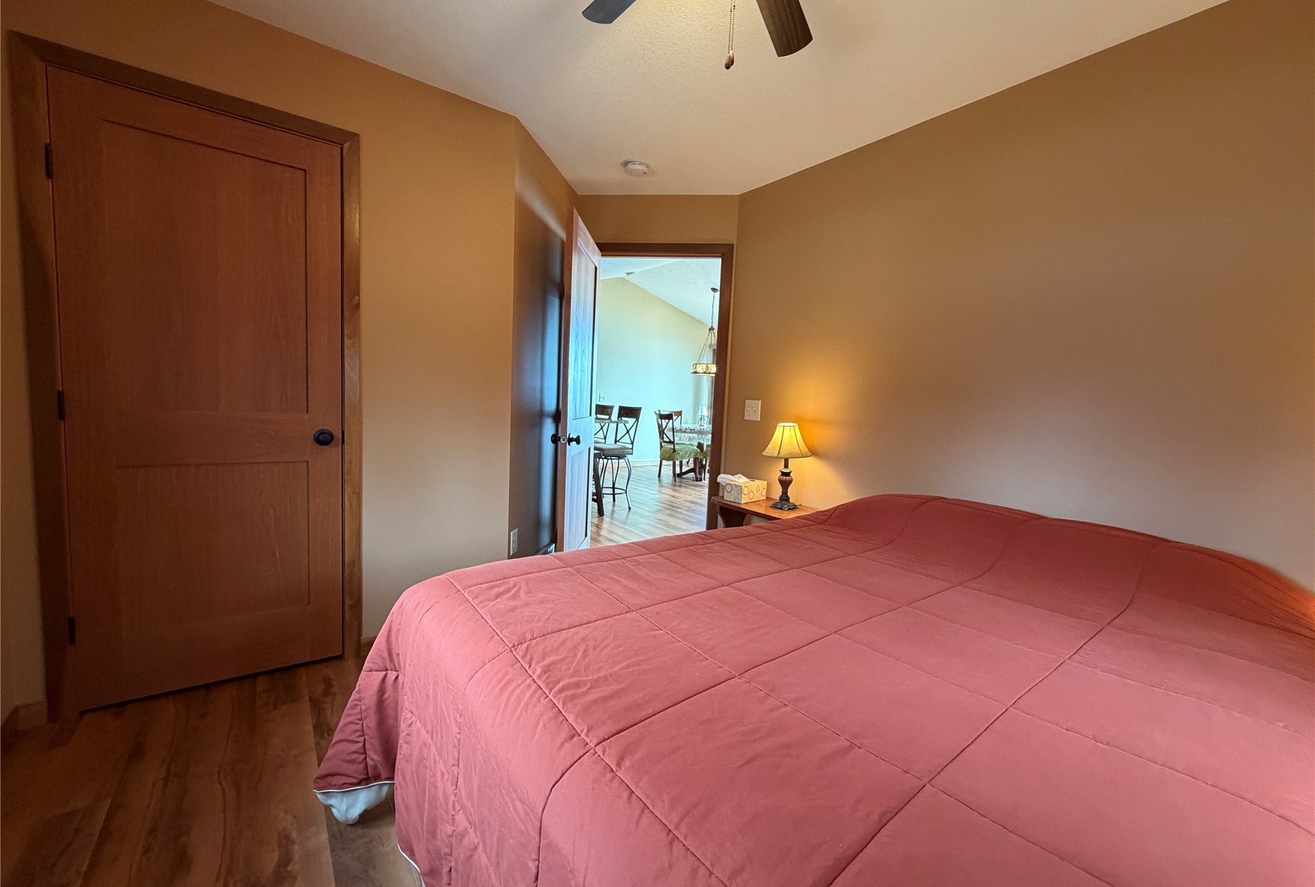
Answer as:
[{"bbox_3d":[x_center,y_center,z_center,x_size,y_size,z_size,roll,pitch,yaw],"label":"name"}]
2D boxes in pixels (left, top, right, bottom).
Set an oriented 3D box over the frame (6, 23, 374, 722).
[{"bbox_3d":[-1.586,-0.151,1.927,0.888,2.105,0.100,-1,6,-37],"label":"frame"}]

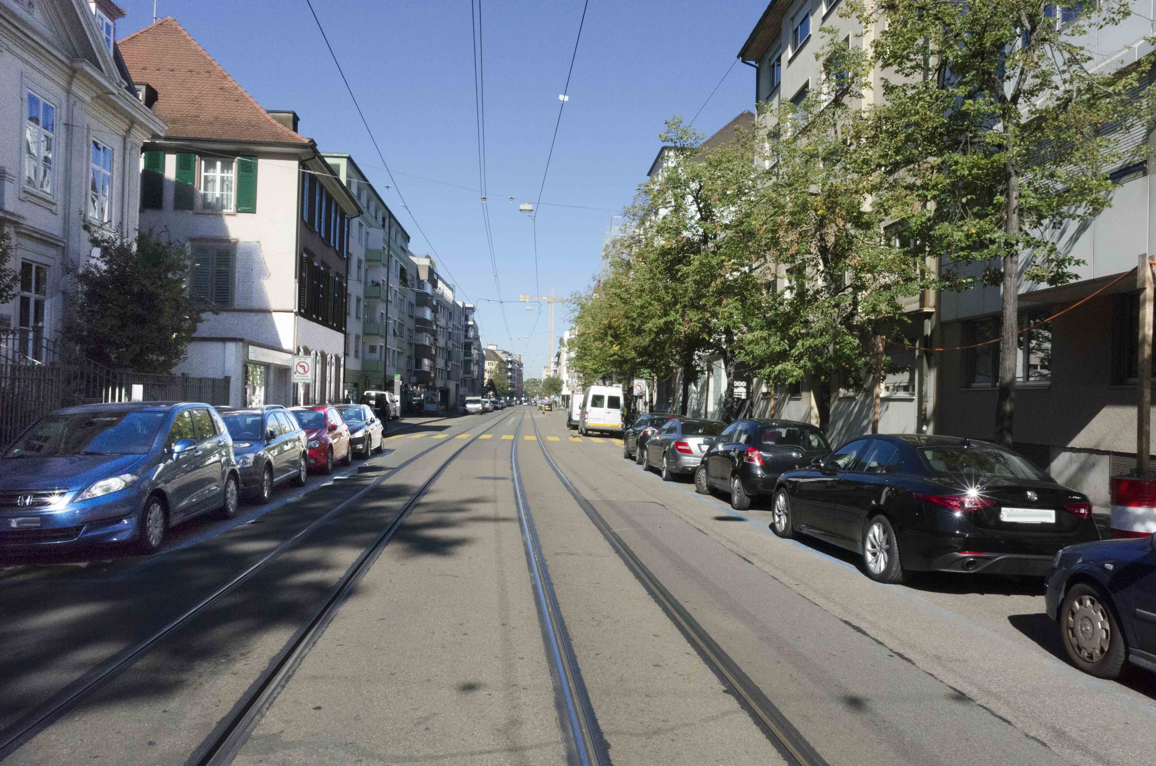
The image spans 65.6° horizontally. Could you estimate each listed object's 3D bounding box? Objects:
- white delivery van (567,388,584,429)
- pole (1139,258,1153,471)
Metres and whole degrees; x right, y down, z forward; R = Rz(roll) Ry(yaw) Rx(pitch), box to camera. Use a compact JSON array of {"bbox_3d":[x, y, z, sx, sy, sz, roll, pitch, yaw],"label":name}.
[{"bbox_3d":[0.540,1.850,57.900,2.000,2.220,5.200,1,-1,-3],"label":"white delivery van"},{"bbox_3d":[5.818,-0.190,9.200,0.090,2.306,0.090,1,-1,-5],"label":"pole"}]

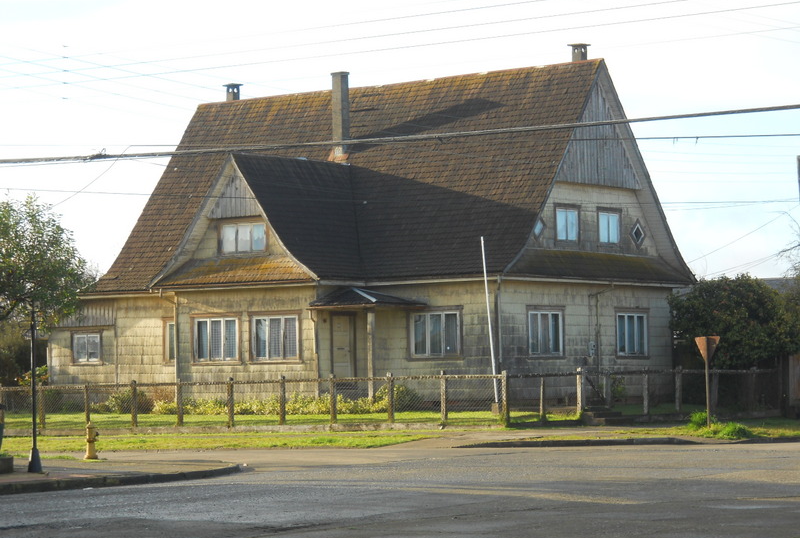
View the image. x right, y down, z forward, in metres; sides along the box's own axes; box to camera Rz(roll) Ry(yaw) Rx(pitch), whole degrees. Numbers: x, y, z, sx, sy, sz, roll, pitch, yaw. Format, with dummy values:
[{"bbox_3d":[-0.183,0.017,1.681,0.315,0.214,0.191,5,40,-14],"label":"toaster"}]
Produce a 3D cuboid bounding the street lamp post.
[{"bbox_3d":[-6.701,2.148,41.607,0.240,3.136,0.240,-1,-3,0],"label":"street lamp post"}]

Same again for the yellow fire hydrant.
[{"bbox_3d":[-6.569,3.628,48.200,0.300,0.808,0.270,-1,-3,6],"label":"yellow fire hydrant"}]

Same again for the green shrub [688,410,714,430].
[{"bbox_3d":[7.110,3.555,53.500,0.600,0.470,0.520,-1,-3,0],"label":"green shrub"}]

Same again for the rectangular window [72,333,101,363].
[{"bbox_3d":[-10.568,2.691,76.410,1.273,0.978,0.100,-3,-3,37],"label":"rectangular window"}]

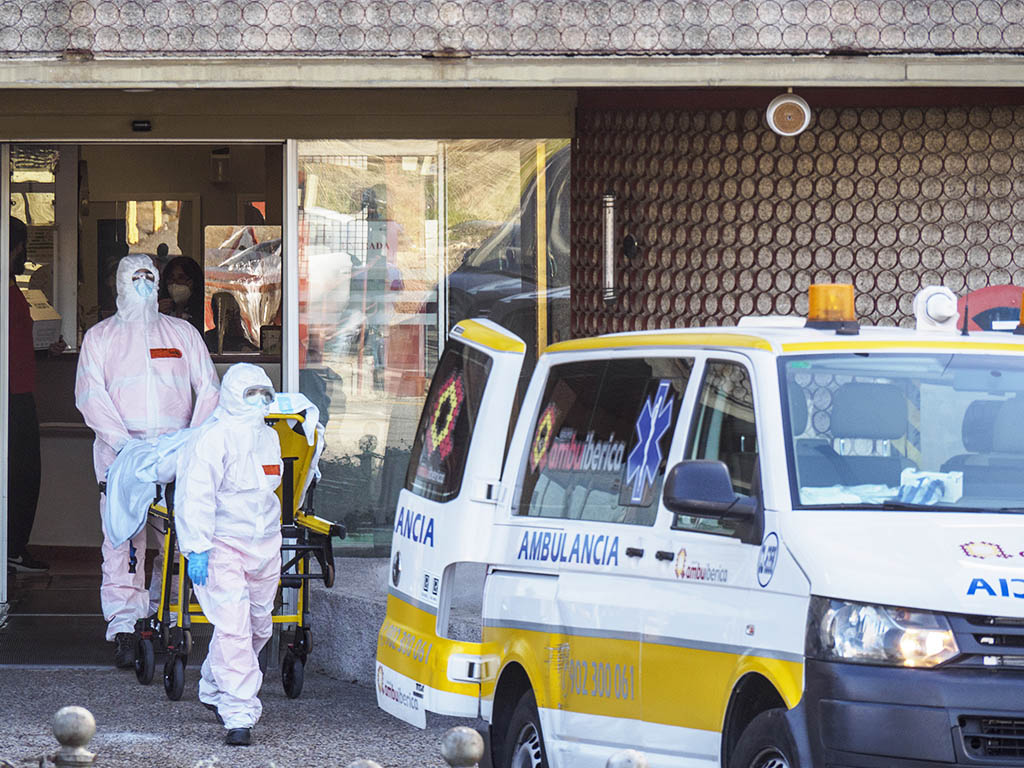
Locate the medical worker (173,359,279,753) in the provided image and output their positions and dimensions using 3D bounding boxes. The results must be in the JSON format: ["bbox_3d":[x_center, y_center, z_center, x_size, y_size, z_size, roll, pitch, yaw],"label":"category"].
[{"bbox_3d":[-1.204,0.724,37.700,0.520,1.630,0.400,-1,1,-32],"label":"medical worker"}]

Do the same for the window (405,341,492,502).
[{"bbox_3d":[-0.229,0.146,33.600,0.050,0.575,0.640,13,2,-18],"label":"window"}]

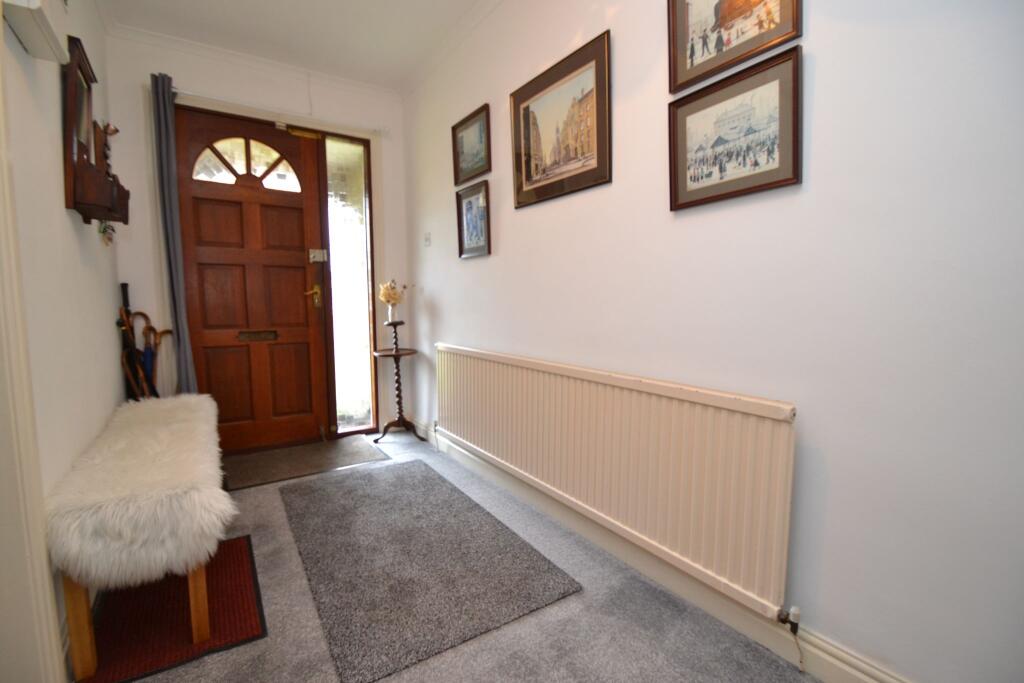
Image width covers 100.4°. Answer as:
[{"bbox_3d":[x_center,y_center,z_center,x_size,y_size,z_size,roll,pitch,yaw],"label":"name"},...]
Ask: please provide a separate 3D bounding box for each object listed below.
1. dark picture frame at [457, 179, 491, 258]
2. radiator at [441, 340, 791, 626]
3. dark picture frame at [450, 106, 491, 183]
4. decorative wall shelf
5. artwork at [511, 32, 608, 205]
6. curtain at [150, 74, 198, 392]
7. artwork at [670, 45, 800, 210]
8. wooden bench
[{"bbox_3d":[-0.196,-0.630,2.247,0.022,0.360,0.317,-4,7,-36],"label":"dark picture frame"},{"bbox_3d":[0.134,0.358,1.815,0.080,0.560,1.865,-4,7,-36],"label":"radiator"},{"bbox_3d":[-0.204,-1.005,2.221,0.022,0.328,0.357,-4,7,-36],"label":"dark picture frame"},{"bbox_3d":[-1.523,-0.698,1.569,0.127,0.565,0.410,-4,7,-36],"label":"decorative wall shelf"},{"bbox_3d":[0.184,-0.836,1.713,0.023,0.512,0.572,-4,7,-36],"label":"artwork"},{"bbox_3d":[-1.879,-0.371,2.411,0.115,2.145,0.110,-4,7,-32],"label":"curtain"},{"bbox_3d":[0.600,-0.557,1.178,0.024,0.325,0.351,-4,7,-36],"label":"artwork"},{"bbox_3d":[-1.296,0.573,1.583,0.345,0.480,1.250,-4,7,-36],"label":"wooden bench"}]

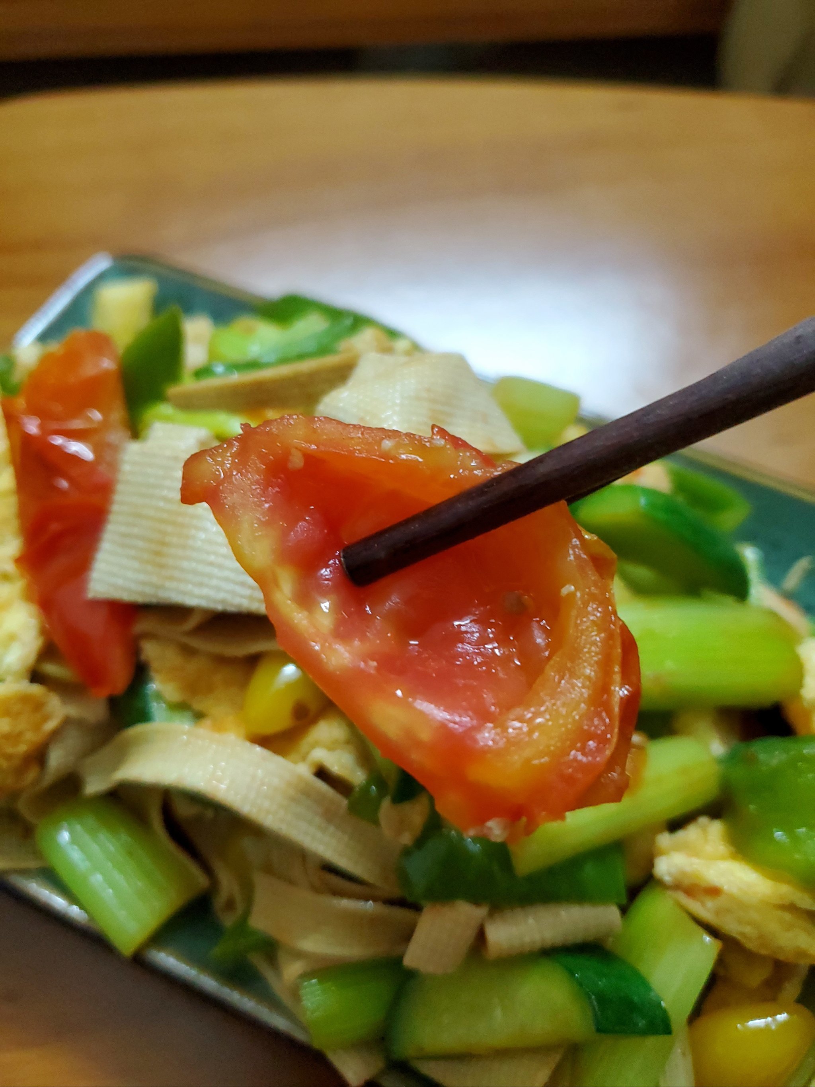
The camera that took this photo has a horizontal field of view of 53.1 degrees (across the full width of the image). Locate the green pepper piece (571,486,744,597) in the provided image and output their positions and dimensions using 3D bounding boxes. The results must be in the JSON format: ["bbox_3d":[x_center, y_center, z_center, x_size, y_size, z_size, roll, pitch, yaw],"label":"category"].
[{"bbox_3d":[0.067,0.000,0.216,0.039,0.017,0.013,19,59,5],"label":"green pepper piece"}]

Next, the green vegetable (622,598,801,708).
[{"bbox_3d":[0.069,0.026,0.196,0.044,0.013,0.020,1,58,-6],"label":"green vegetable"}]

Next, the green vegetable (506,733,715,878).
[{"bbox_3d":[0.043,0.054,0.170,0.041,0.010,0.014,-19,61,-14],"label":"green vegetable"}]

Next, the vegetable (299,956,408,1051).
[{"bbox_3d":[-0.010,0.088,0.156,0.019,0.010,0.016,-4,58,2],"label":"vegetable"}]

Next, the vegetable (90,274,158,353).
[{"bbox_3d":[-0.089,-0.072,0.257,0.017,0.010,0.020,0,64,-3],"label":"vegetable"}]

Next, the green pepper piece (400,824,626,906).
[{"bbox_3d":[0.022,0.067,0.169,0.045,0.009,0.014,1,58,-2],"label":"green pepper piece"}]

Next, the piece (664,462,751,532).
[{"bbox_3d":[0.088,-0.013,0.236,0.019,0.010,0.013,28,61,14],"label":"piece"}]

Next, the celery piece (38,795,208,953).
[{"bbox_3d":[-0.058,0.067,0.167,0.026,0.010,0.019,44,65,9],"label":"celery piece"}]

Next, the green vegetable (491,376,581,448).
[{"bbox_3d":[0.037,-0.038,0.237,0.022,0.012,0.014,15,59,6],"label":"green vegetable"}]

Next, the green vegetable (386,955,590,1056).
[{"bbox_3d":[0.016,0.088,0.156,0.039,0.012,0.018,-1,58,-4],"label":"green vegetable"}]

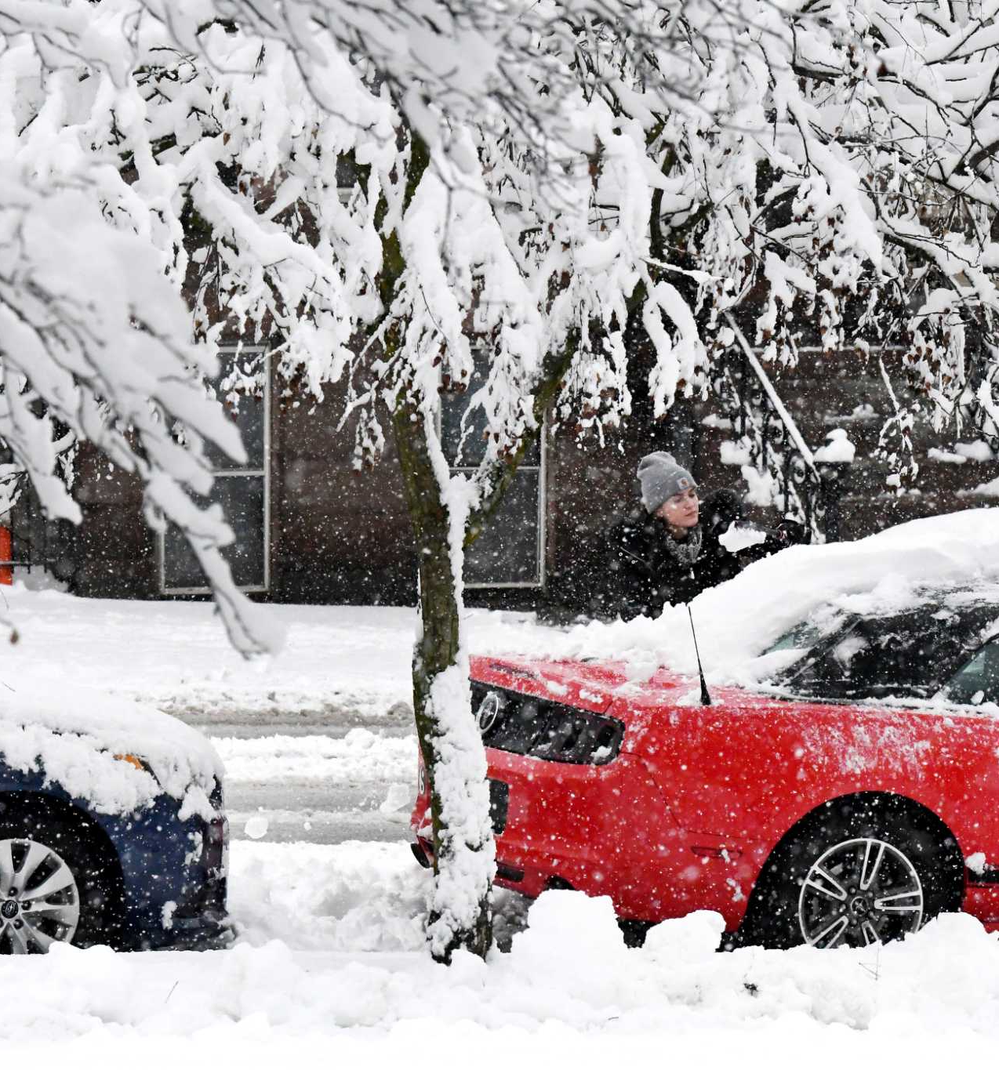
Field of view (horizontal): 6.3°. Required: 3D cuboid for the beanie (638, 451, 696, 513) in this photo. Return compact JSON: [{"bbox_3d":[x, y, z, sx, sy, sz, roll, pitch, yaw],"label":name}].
[{"bbox_3d":[0.603,-0.192,32.450,0.190,0.210,0.215,-14,0,-41],"label":"beanie"}]

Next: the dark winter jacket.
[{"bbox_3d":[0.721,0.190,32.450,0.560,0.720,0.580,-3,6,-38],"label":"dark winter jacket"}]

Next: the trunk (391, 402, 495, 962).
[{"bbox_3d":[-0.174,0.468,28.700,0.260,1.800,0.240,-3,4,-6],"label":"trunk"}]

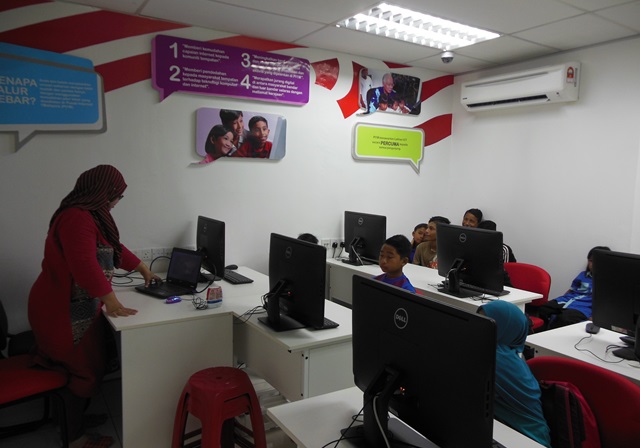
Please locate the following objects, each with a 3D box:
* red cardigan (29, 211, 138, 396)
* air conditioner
[{"bbox_3d":[-1.306,0.407,2.632,0.560,1.020,0.500,-2,6,-24],"label":"red cardigan"},{"bbox_3d":[1.765,-1.216,4.206,0.220,0.305,1.060,-3,7,-32],"label":"air conditioner"}]

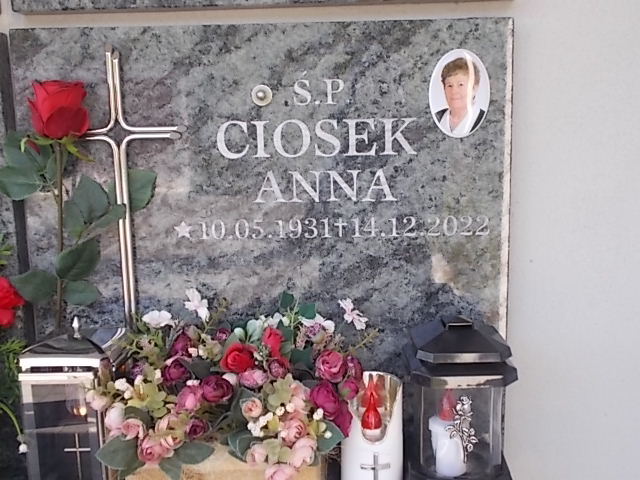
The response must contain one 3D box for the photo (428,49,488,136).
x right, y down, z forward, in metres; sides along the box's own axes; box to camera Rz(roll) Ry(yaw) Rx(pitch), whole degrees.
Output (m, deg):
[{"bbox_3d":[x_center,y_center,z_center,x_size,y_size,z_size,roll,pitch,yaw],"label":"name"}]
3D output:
[{"bbox_3d":[0.161,-0.167,0.827,0.070,0.101,0.008,-1,10,2],"label":"photo"}]

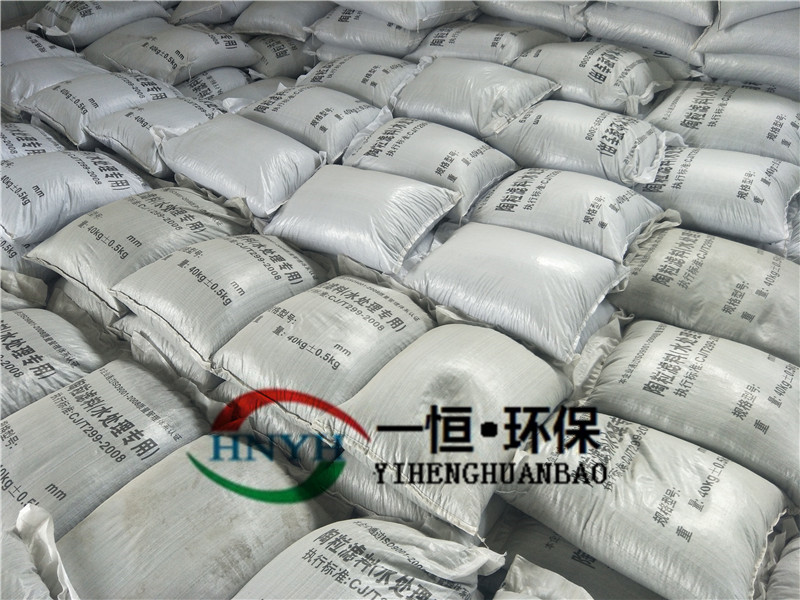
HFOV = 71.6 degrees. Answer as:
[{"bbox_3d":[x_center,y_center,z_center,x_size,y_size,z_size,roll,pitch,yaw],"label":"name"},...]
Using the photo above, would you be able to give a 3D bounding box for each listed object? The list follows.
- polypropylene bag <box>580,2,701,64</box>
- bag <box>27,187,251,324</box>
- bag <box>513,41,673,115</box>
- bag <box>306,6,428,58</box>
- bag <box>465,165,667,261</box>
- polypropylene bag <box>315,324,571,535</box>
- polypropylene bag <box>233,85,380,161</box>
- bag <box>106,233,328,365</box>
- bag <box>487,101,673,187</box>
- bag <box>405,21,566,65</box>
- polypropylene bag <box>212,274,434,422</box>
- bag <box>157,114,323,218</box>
[{"bbox_3d":[1.331,-1.442,2.901,0.622,0.206,0.510,29,54,21],"label":"polypropylene bag"},{"bbox_3d":[-0.923,-0.229,2.039,0.510,0.206,0.622,25,47,22],"label":"bag"},{"bbox_3d":[0.980,-1.136,2.824,0.675,0.190,0.475,32,52,30],"label":"bag"},{"bbox_3d":[-0.095,-1.562,3.194,0.675,0.190,0.475,24,49,24],"label":"bag"},{"bbox_3d":[0.639,-0.339,2.145,0.622,0.206,0.510,23,43,27],"label":"bag"},{"bbox_3d":[0.190,0.339,1.726,0.484,0.187,0.606,28,50,24],"label":"polypropylene bag"},{"bbox_3d":[-0.456,-0.882,2.737,0.675,0.190,0.475,22,48,22],"label":"polypropylene bag"},{"bbox_3d":[-0.660,-0.035,2.100,0.500,0.190,0.610,29,51,28],"label":"bag"},{"bbox_3d":[0.810,-0.715,2.490,0.675,0.190,0.475,27,50,26],"label":"bag"},{"bbox_3d":[0.448,-1.374,2.927,0.675,0.190,0.475,32,52,30],"label":"bag"},{"bbox_3d":[-0.229,0.133,1.847,0.484,0.187,0.606,25,49,22],"label":"polypropylene bag"},{"bbox_3d":[-0.716,-0.645,2.559,0.675,0.190,0.475,28,51,27],"label":"bag"}]

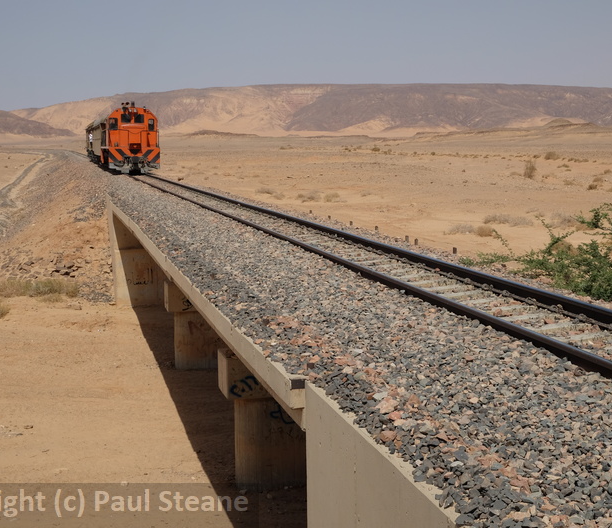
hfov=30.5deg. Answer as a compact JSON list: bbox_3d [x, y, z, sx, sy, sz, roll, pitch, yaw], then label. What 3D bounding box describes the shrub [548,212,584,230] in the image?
[{"bbox_3d":[14.164,-2.311,61.000,1.950,0.870,1.500,1,6,13],"label":"shrub"}]

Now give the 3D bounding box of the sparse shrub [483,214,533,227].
[{"bbox_3d":[11.315,-2.443,63.000,2.750,0.600,1.500,1,6,10],"label":"sparse shrub"}]

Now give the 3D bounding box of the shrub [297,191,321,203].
[{"bbox_3d":[0.196,-5.295,88.000,1.850,0.820,1.500,0,6,0],"label":"shrub"}]

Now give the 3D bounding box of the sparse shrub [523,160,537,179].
[{"bbox_3d":[27.492,-11.624,138.000,1.650,2.150,1.500,1,6,11],"label":"sparse shrub"}]

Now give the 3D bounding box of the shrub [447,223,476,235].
[{"bbox_3d":[8.029,-1.845,58.300,1.450,0.560,1.100,1,6,8],"label":"shrub"}]

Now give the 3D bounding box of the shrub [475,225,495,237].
[{"bbox_3d":[8.989,-1.687,56.500,1.020,0.550,0.950,1,6,9],"label":"shrub"}]

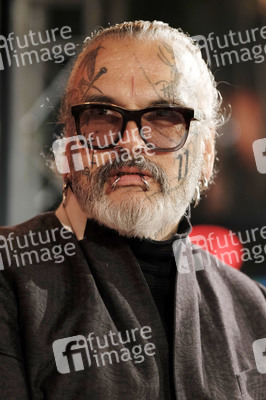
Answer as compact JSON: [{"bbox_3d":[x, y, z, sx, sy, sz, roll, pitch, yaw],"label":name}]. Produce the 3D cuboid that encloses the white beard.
[{"bbox_3d":[0.004,-0.011,1.720,0.147,0.110,0.105,1,-3,12],"label":"white beard"}]

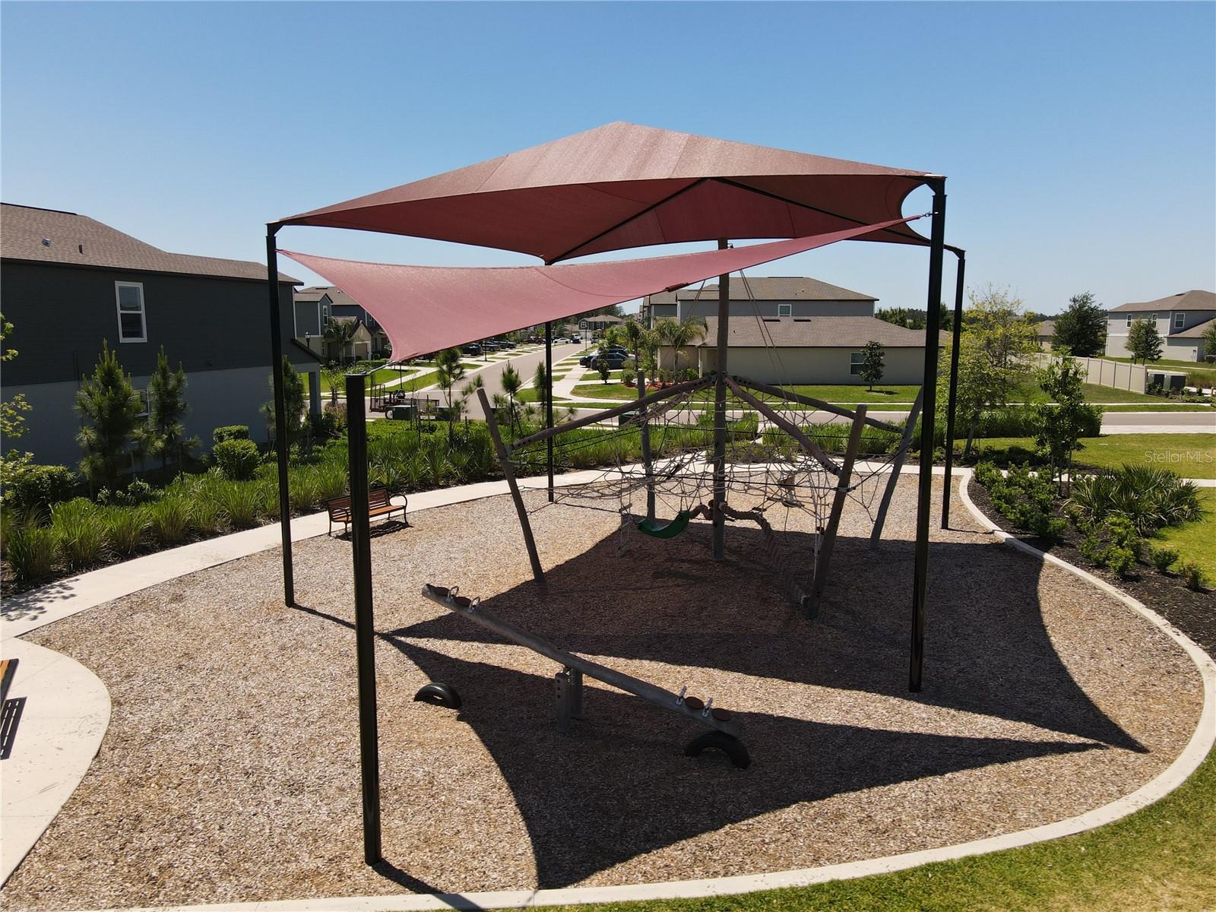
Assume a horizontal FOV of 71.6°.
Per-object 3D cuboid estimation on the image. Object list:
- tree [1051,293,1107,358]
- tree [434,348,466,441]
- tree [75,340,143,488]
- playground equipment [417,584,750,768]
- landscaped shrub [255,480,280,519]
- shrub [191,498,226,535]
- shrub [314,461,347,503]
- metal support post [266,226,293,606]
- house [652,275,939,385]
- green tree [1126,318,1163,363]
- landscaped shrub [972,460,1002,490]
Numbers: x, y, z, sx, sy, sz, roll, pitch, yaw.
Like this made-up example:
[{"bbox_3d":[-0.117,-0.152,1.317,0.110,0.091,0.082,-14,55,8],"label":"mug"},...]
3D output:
[{"bbox_3d":[58.801,-16.132,104.617,5.888,8.285,5.888,5,10,29],"label":"tree"},{"bbox_3d":[-5.792,-2.112,30.818,1.200,3.600,1.150,-1,9,-11],"label":"tree"},{"bbox_3d":[-12.500,-0.871,21.119,1.550,4.003,1.550,0,9,0],"label":"tree"},{"bbox_3d":[-0.401,2.290,9.239,3.950,1.500,0.500,4,9,22],"label":"playground equipment"},{"bbox_3d":[-7.676,1.015,19.236,0.740,0.848,0.740,0,9,0],"label":"landscaped shrub"},{"bbox_3d":[-8.595,1.270,18.054,0.780,0.780,0.750,-4,10,-26],"label":"shrub"},{"bbox_3d":[-6.891,0.675,21.142,0.928,0.941,0.928,0,9,0],"label":"shrub"},{"bbox_3d":[-4.702,-0.494,12.094,0.127,5.478,0.127,0,8,0],"label":"metal support post"},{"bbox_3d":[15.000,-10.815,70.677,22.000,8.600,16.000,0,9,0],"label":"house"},{"bbox_3d":[56.969,-12.145,89.135,3.317,4.880,3.317,5,10,32],"label":"green tree"},{"bbox_3d":[10.289,0.507,22.852,0.706,0.753,0.706,0,9,0],"label":"landscaped shrub"}]

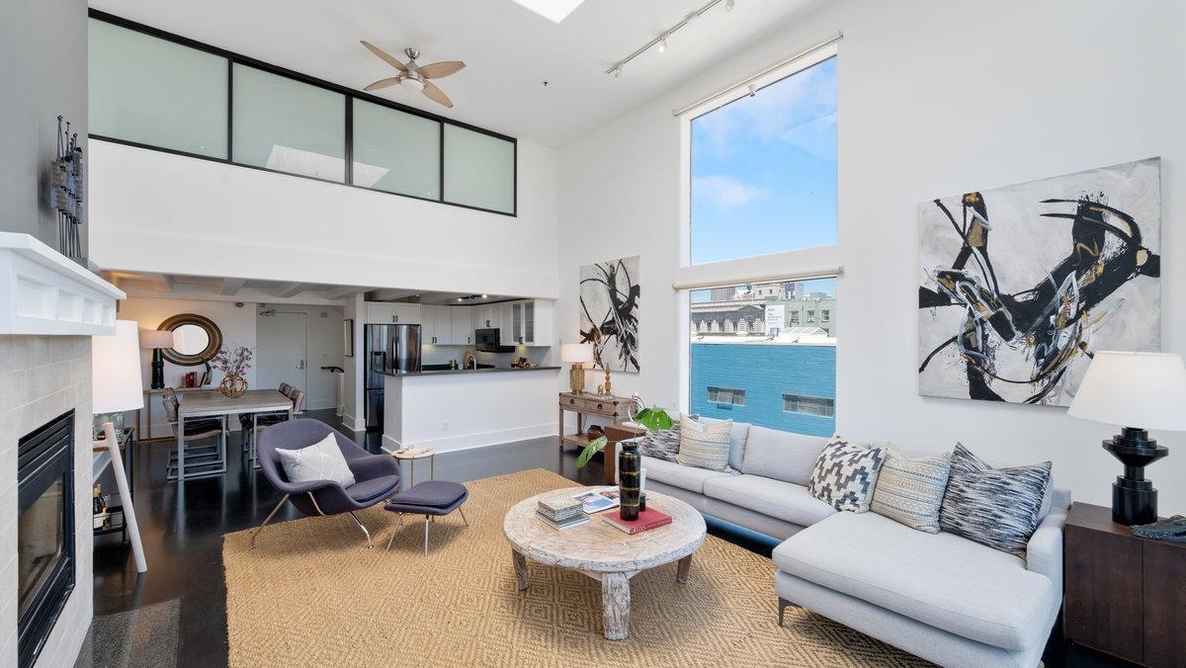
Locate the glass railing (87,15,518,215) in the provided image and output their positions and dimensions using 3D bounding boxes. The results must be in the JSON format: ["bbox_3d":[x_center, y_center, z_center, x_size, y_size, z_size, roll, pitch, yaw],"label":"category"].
[{"bbox_3d":[-2.908,-2.362,5.534,4.540,1.170,0.080,0,0,-39],"label":"glass railing"}]

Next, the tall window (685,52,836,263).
[{"bbox_3d":[1.676,-1.687,4.827,0.120,1.790,1.750,0,0,-39],"label":"tall window"}]

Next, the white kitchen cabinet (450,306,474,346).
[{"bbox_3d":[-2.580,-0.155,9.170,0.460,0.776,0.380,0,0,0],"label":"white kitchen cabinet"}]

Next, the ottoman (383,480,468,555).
[{"bbox_3d":[-1.286,1.411,3.611,0.520,0.400,0.610,0,0,17],"label":"ottoman"}]

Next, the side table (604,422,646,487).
[{"bbox_3d":[0.479,1.307,4.910,0.540,0.600,0.460,0,0,-39],"label":"side table"}]

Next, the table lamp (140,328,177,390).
[{"bbox_3d":[-6.513,0.389,6.910,0.360,0.910,0.360,0,0,-40],"label":"table lamp"}]

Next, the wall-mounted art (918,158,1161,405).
[{"bbox_3d":[2.936,-0.276,3.152,0.050,1.510,1.200,0,0,-40],"label":"wall-mounted art"}]

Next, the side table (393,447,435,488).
[{"bbox_3d":[-1.677,1.361,4.301,0.390,0.505,0.390,0,0,-40],"label":"side table"}]

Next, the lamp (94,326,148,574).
[{"bbox_3d":[-3.262,0.754,3.009,0.490,1.700,0.490,0,0,-40],"label":"lamp"}]

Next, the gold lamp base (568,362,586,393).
[{"bbox_3d":[-0.213,0.624,6.420,0.215,0.420,0.215,0,0,-41],"label":"gold lamp base"}]

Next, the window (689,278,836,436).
[{"bbox_3d":[1.654,0.282,4.790,0.130,1.600,1.660,0,0,-40],"label":"window"}]

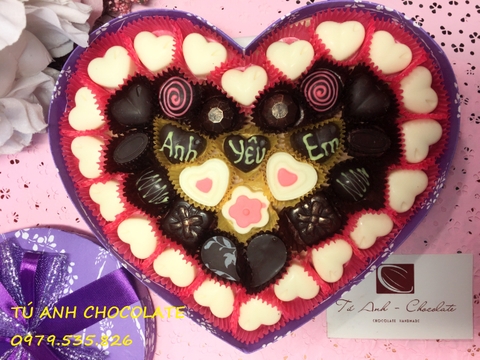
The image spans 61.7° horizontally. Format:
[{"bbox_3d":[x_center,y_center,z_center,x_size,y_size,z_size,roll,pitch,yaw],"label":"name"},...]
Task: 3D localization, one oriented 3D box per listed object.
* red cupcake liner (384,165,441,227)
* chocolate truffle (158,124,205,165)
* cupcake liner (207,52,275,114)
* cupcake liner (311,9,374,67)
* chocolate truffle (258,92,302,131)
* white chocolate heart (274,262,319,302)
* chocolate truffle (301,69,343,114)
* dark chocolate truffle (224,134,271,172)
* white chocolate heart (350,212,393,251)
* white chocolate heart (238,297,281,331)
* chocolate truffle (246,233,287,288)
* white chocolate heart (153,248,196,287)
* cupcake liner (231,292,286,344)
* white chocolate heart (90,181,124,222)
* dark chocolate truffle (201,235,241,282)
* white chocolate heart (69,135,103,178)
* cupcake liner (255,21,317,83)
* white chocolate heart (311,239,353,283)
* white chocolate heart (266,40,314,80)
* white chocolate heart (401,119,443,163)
[{"bbox_3d":[0.095,0.007,0.230,0.033,0.020,0.033,0,93,0],"label":"red cupcake liner"},{"bbox_3d":[-0.036,-0.021,0.248,0.028,0.015,0.026,12,94,4],"label":"chocolate truffle"},{"bbox_3d":[0.001,-0.054,0.237,0.037,0.022,0.034,0,93,0],"label":"cupcake liner"},{"bbox_3d":[0.060,-0.082,0.237,0.036,0.019,0.033,0,93,5],"label":"cupcake liner"},{"bbox_3d":[0.023,-0.040,0.235,0.024,0.018,0.024,0,93,0],"label":"chocolate truffle"},{"bbox_3d":[0.033,0.058,0.234,0.025,0.014,0.022,-6,93,0],"label":"white chocolate heart"},{"bbox_3d":[0.048,-0.052,0.237,0.026,0.016,0.026,1,96,6],"label":"chocolate truffle"},{"bbox_3d":[0.004,-0.015,0.239,0.028,0.014,0.023,0,89,0],"label":"dark chocolate truffle"},{"bbox_3d":[0.077,0.029,0.242,0.027,0.014,0.024,-44,89,6],"label":"white chocolate heart"},{"bbox_3d":[0.011,0.084,0.257,0.028,0.013,0.025,-16,94,8],"label":"white chocolate heart"},{"bbox_3d":[0.015,0.045,0.233,0.021,0.015,0.029,25,93,-1],"label":"chocolate truffle"},{"bbox_3d":[-0.037,0.050,0.237,0.028,0.014,0.025,31,89,1],"label":"white chocolate heart"},{"bbox_3d":[0.011,0.083,0.255,0.034,0.019,0.032,1,96,6],"label":"cupcake liner"},{"bbox_3d":[-0.074,0.010,0.239,0.022,0.015,0.025,-28,93,1],"label":"white chocolate heart"},{"bbox_3d":[-0.012,0.050,0.254,0.022,0.015,0.030,-28,92,8],"label":"dark chocolate truffle"},{"bbox_3d":[-0.097,-0.016,0.260,0.025,0.013,0.028,-21,93,8],"label":"white chocolate heart"},{"bbox_3d":[0.026,-0.074,0.239,0.035,0.019,0.034,0,89,0],"label":"cupcake liner"},{"bbox_3d":[0.052,0.046,0.241,0.023,0.015,0.025,25,93,-1],"label":"white chocolate heart"},{"bbox_3d":[0.028,-0.067,0.227,0.026,0.014,0.022,0,93,0],"label":"white chocolate heart"},{"bbox_3d":[0.104,-0.024,0.238,0.025,0.014,0.028,33,89,1],"label":"white chocolate heart"}]

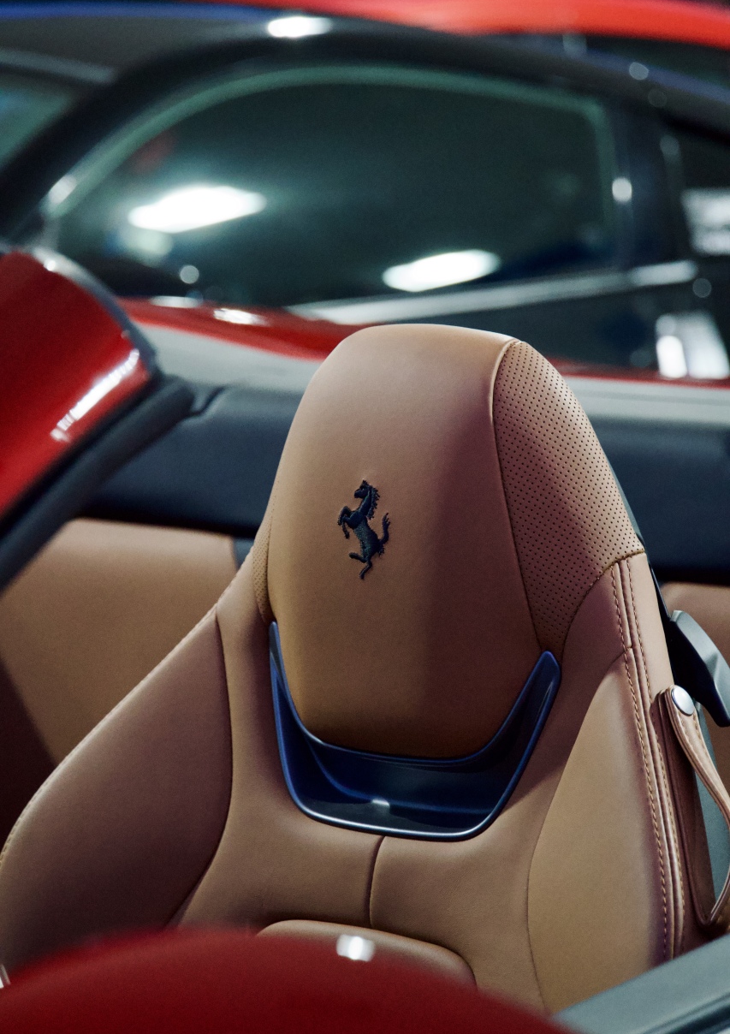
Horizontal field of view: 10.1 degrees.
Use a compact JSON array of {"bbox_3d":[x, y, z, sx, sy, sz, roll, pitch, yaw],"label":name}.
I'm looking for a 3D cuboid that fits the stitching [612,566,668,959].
[{"bbox_3d":[0.181,0.159,2.689,0.014,0.261,0.014,-15,-16,31],"label":"stitching"}]

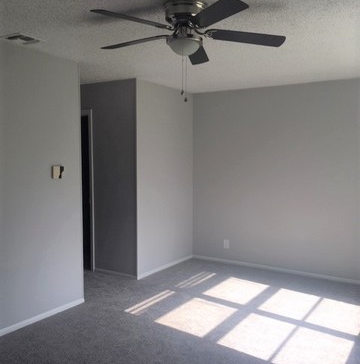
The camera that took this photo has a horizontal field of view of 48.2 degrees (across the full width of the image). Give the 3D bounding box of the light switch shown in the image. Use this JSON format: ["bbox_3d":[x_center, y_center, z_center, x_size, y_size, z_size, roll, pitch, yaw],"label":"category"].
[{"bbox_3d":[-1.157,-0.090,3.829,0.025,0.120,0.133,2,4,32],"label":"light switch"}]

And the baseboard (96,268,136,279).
[{"bbox_3d":[-0.825,1.171,5.108,0.708,0.055,0.017,2,4,32],"label":"baseboard"}]

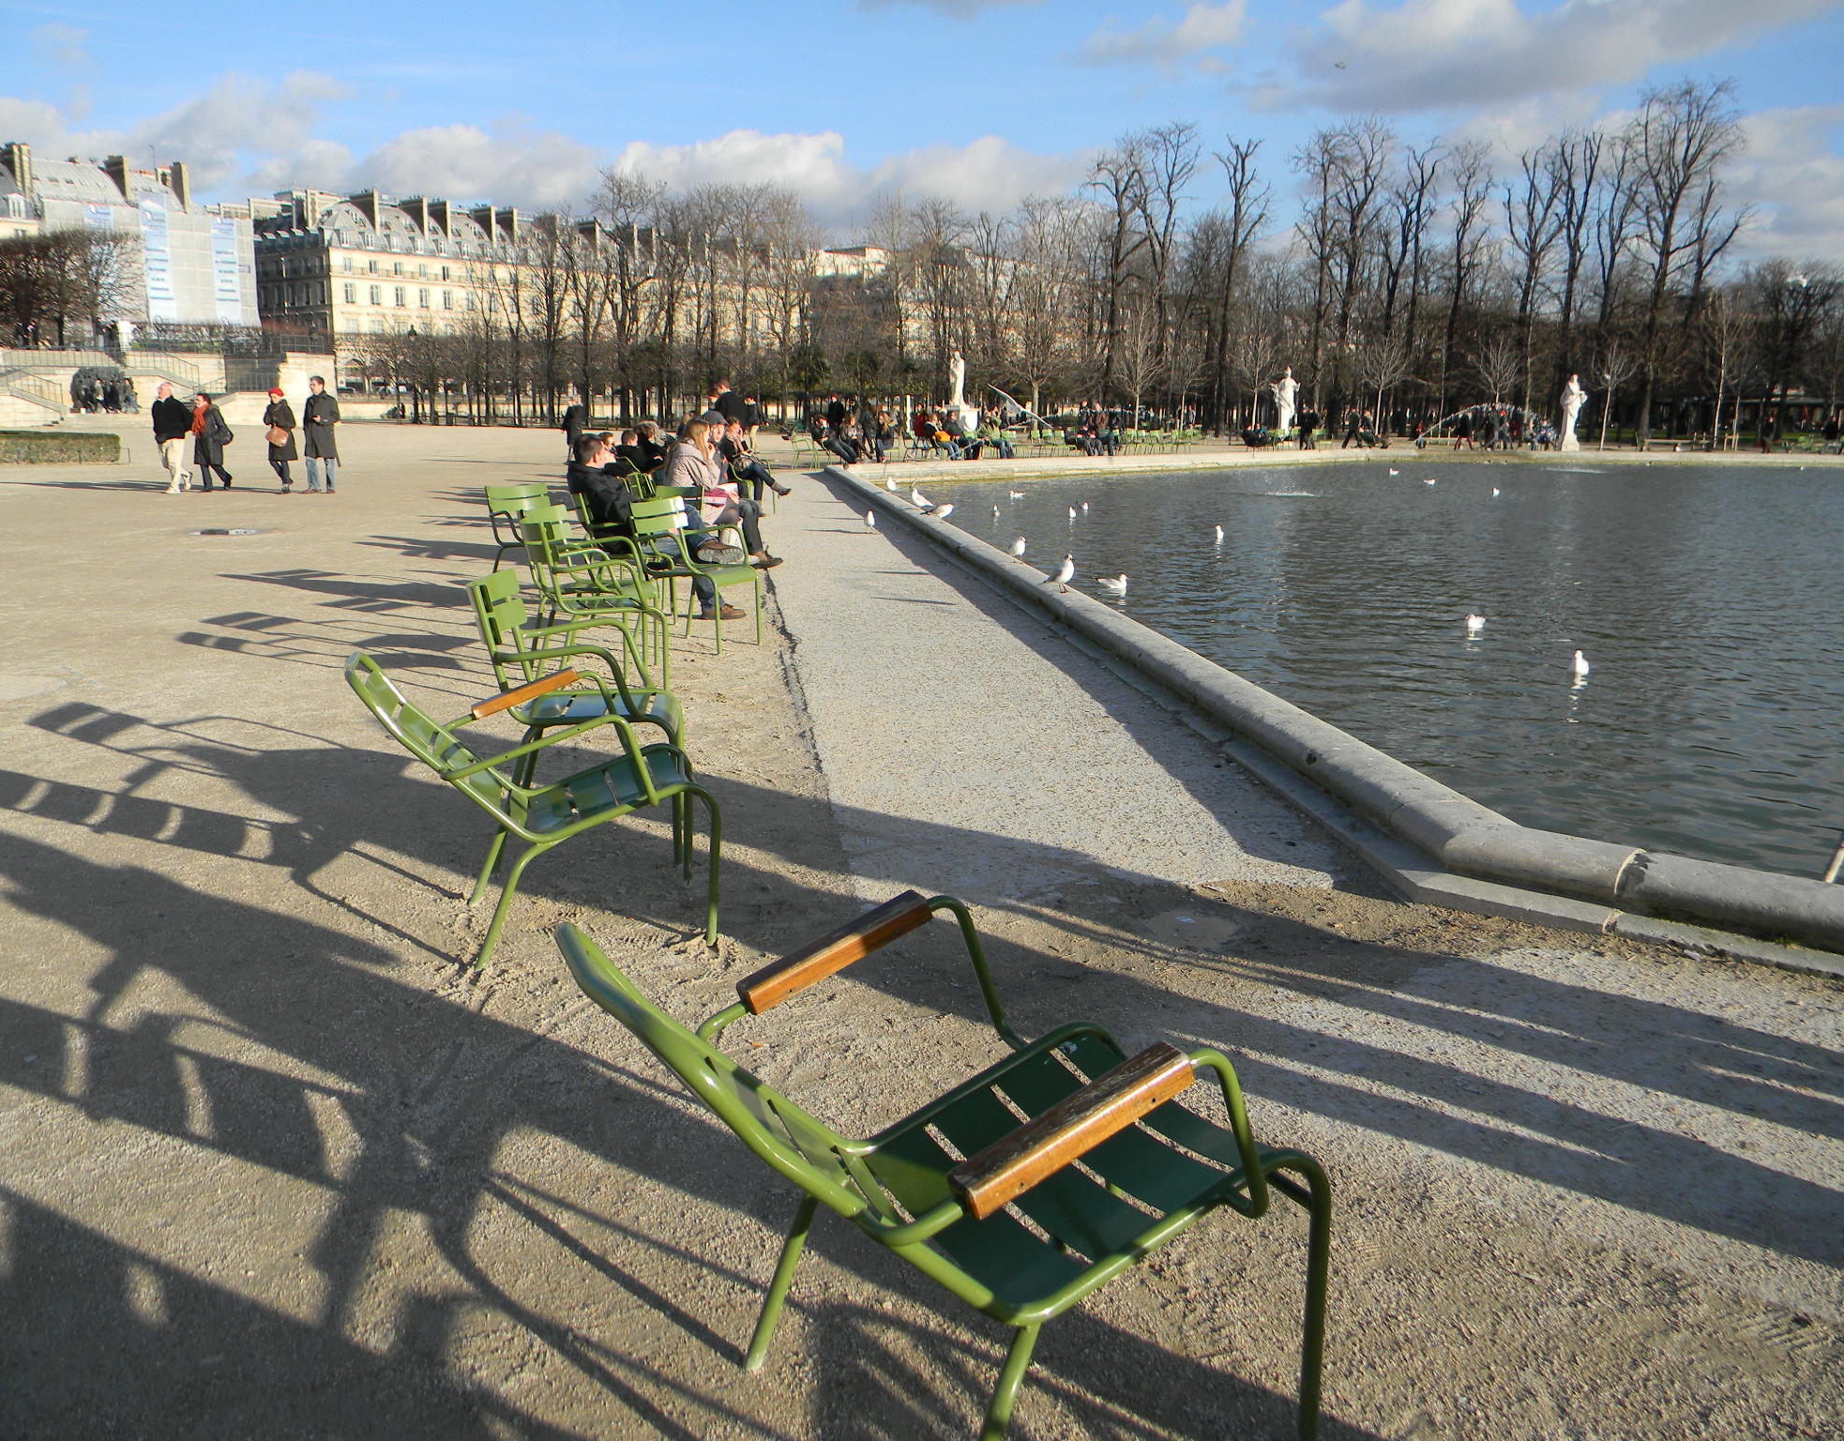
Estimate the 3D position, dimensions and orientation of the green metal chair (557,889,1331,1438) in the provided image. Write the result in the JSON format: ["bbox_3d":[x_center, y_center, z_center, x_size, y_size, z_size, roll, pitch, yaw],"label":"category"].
[{"bbox_3d":[0.036,0.659,2.220,0.959,0.789,0.710,-5,13,-28],"label":"green metal chair"}]

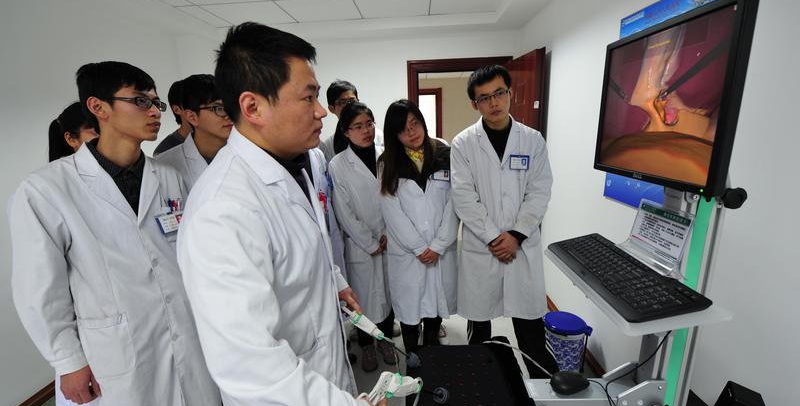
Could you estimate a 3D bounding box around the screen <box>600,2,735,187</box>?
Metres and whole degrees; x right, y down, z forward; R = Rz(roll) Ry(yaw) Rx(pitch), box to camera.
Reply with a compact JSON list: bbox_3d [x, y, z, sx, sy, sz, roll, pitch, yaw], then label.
[{"bbox_3d":[0.586,-0.226,0.768,0.030,0.304,0.378,-1,14,3],"label":"screen"}]

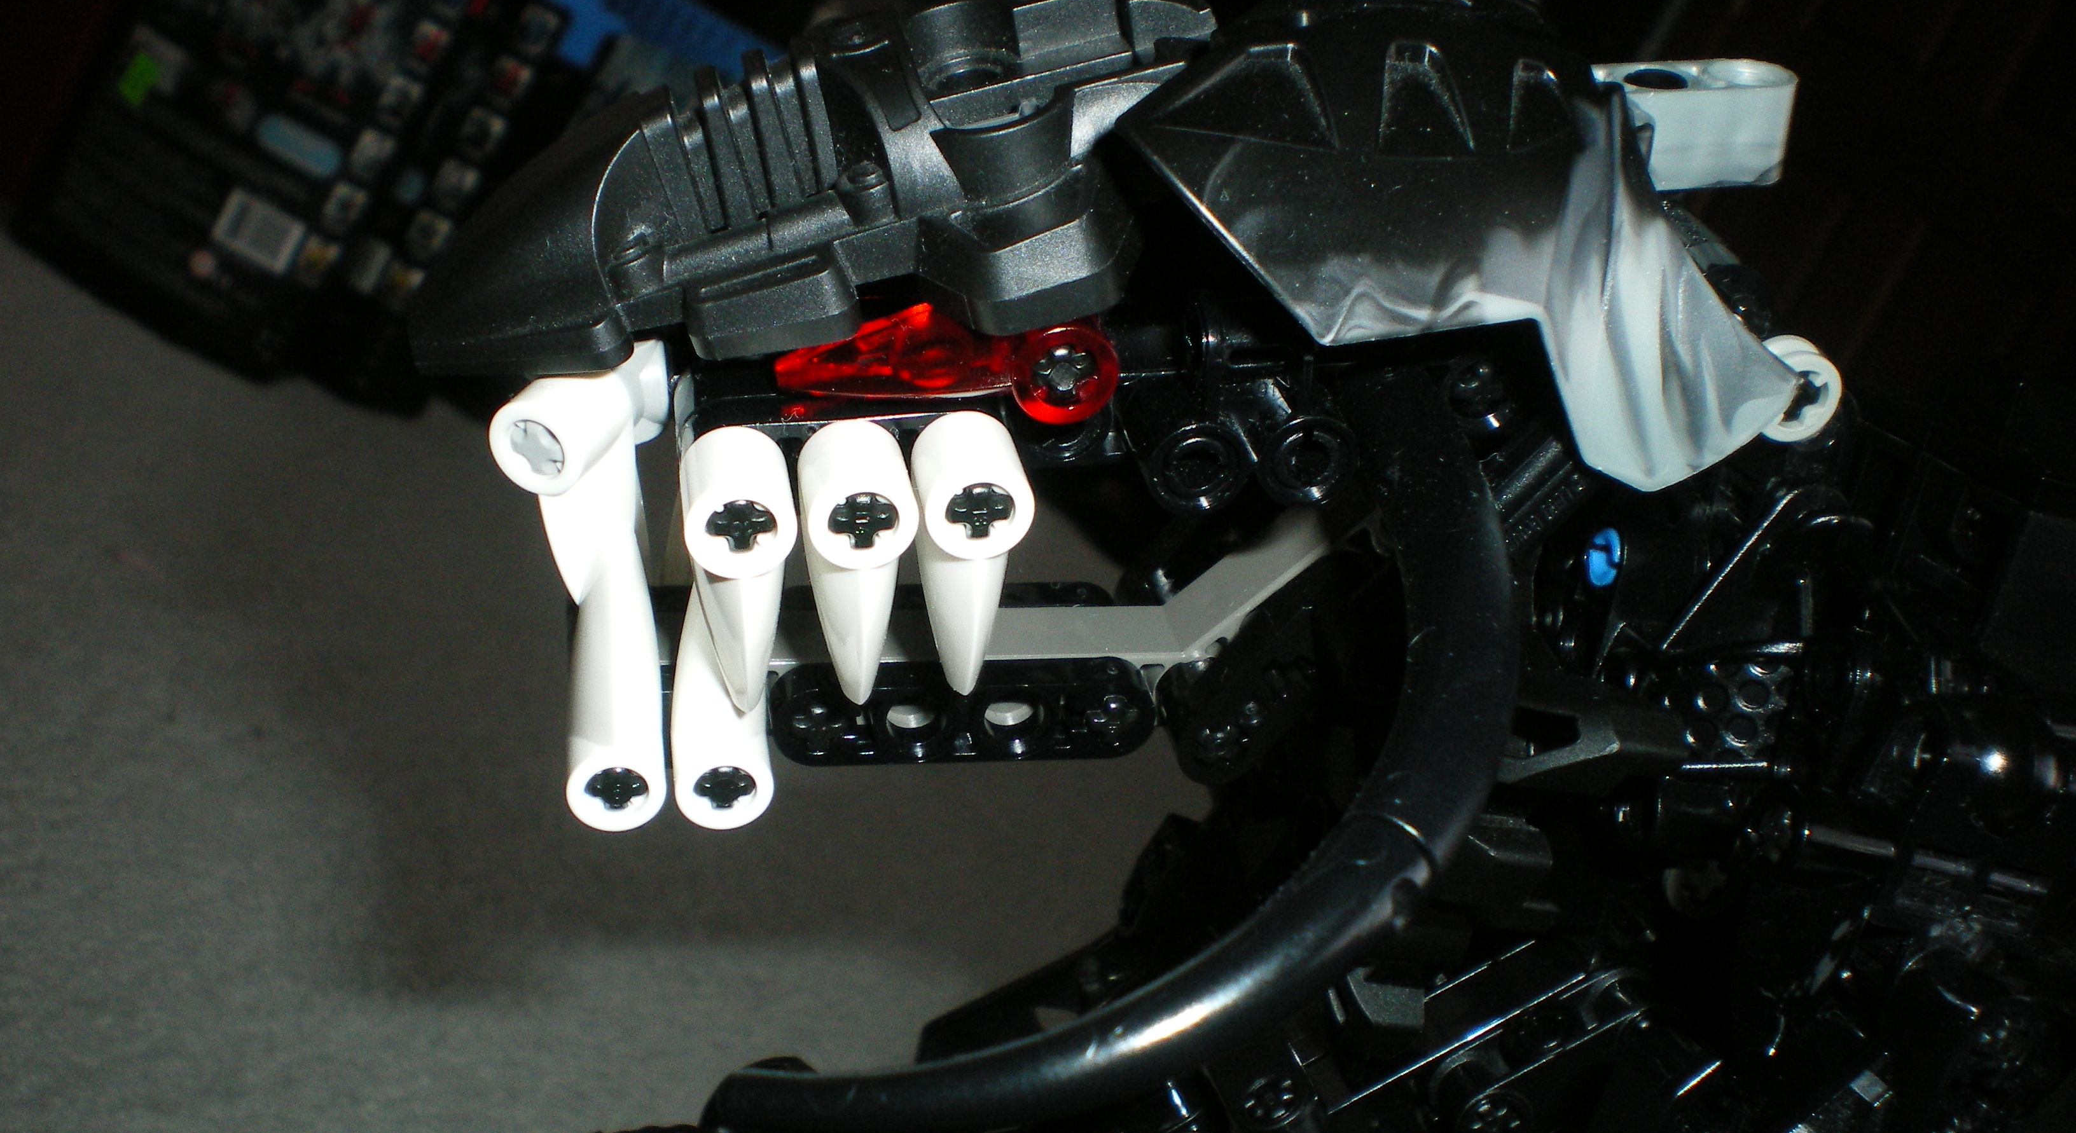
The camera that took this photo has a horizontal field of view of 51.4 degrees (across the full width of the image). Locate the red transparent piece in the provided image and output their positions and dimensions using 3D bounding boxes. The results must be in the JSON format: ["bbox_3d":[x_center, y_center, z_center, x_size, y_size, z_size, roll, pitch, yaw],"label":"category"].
[{"bbox_3d":[-0.007,-0.015,0.149,0.023,0.007,0.008,-2,32,-12],"label":"red transparent piece"}]

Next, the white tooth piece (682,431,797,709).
[{"bbox_3d":[-0.020,0.002,0.149,0.007,0.023,0.008,-5,33,-10],"label":"white tooth piece"}]

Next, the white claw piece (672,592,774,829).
[{"bbox_3d":[-0.024,0.008,0.162,0.007,0.023,0.008,-1,32,-12],"label":"white claw piece"}]

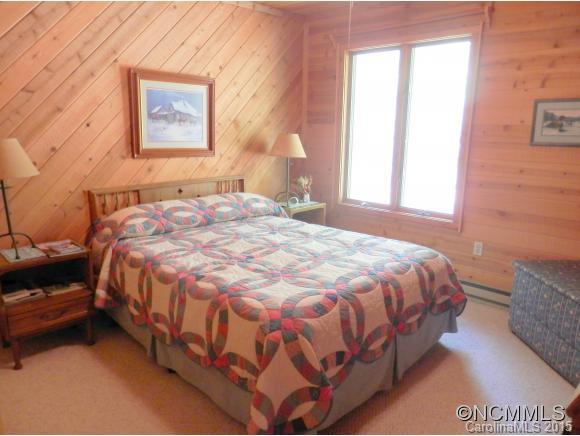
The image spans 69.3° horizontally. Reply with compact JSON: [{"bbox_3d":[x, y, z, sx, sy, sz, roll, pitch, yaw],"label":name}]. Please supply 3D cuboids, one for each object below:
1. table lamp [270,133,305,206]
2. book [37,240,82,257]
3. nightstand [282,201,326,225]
[{"bbox_3d":[-0.015,-0.506,4.384,0.381,0.752,0.381,1,12,0],"label":"table lamp"},{"bbox_3d":[-1.464,0.191,2.680,0.291,0.024,0.207,11,16,42],"label":"book"},{"bbox_3d":[0.065,0.168,4.580,0.404,0.649,0.517,11,16,42],"label":"nightstand"}]

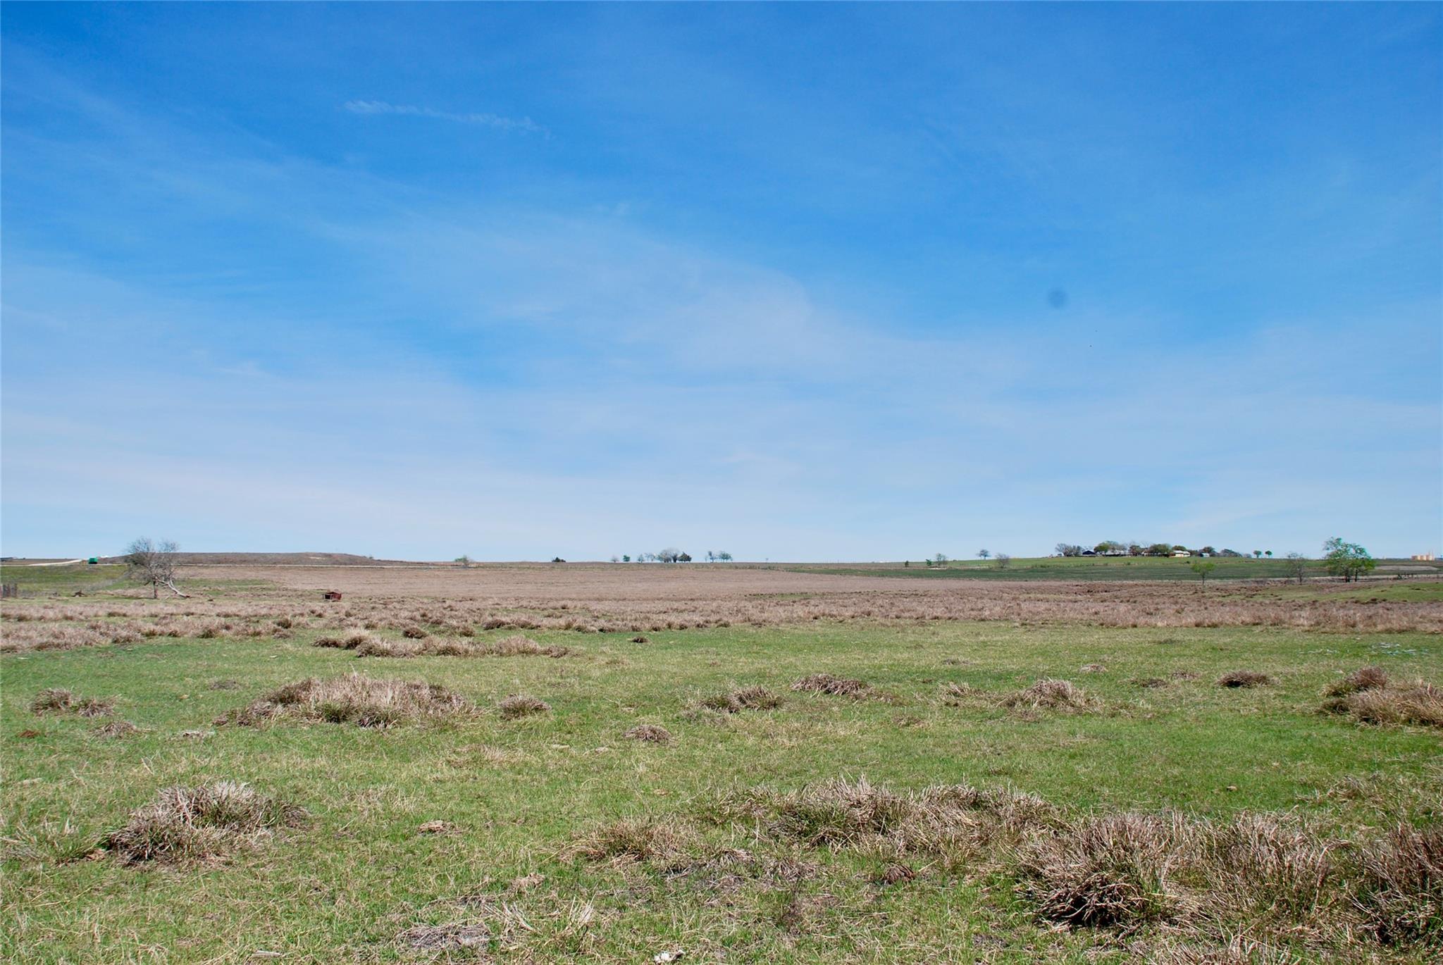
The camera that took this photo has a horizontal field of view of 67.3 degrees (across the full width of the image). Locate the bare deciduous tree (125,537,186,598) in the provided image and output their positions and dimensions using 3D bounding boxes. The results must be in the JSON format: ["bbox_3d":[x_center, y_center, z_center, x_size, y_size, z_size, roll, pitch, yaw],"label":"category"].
[{"bbox_3d":[-44.920,6.790,86.000,4.300,4.900,4.200,2,-5,-27],"label":"bare deciduous tree"}]

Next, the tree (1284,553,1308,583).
[{"bbox_3d":[82.250,12.190,155.000,3.100,4.500,3.100,-2,-5,28],"label":"tree"}]

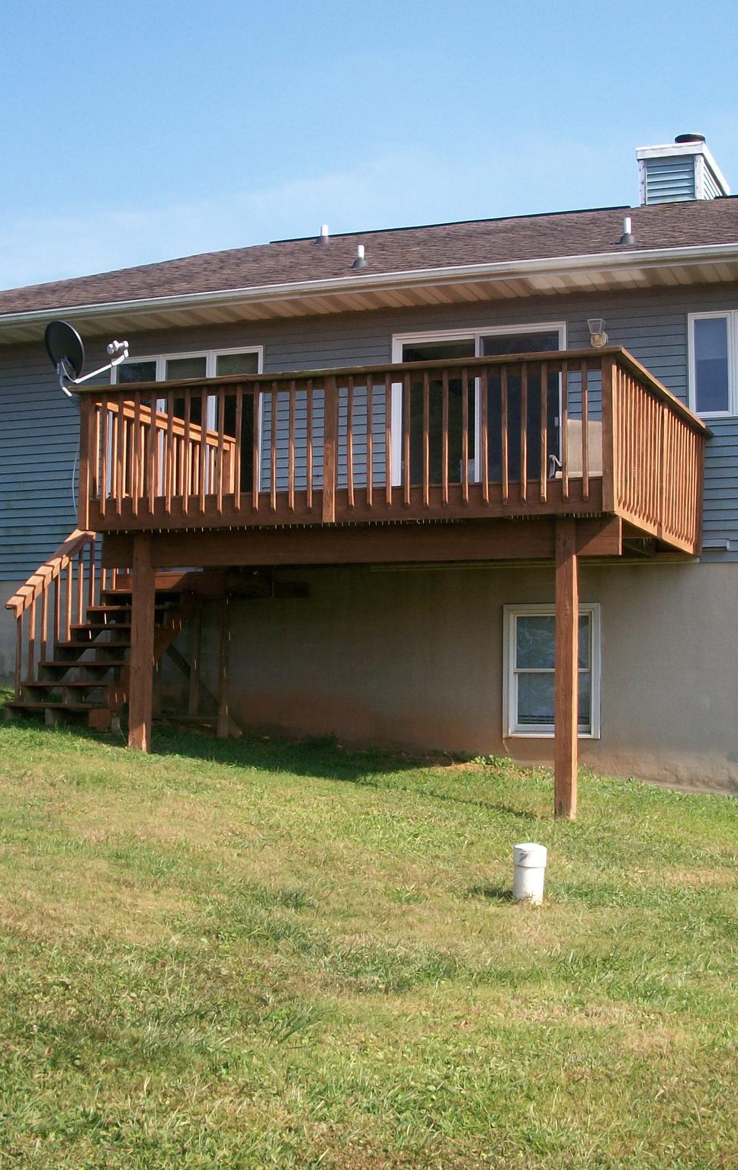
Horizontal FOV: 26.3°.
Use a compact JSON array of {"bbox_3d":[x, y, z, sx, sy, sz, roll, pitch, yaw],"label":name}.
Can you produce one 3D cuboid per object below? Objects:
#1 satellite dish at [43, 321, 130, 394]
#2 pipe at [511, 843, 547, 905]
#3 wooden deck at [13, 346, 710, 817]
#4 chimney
[{"bbox_3d":[-2.407,-1.909,13.576,0.500,0.631,0.730,-3,-6,43],"label":"satellite dish"},{"bbox_3d":[0.888,1.597,8.700,0.183,0.310,0.183,1,-4,21],"label":"pipe"},{"bbox_3d":[-0.210,0.175,14.407,6.000,3.470,4.100,-1,-4,21],"label":"wooden deck"},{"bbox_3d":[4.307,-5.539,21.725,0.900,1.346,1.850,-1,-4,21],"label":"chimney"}]

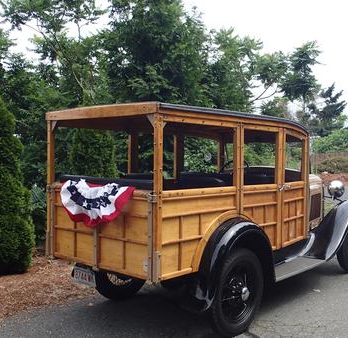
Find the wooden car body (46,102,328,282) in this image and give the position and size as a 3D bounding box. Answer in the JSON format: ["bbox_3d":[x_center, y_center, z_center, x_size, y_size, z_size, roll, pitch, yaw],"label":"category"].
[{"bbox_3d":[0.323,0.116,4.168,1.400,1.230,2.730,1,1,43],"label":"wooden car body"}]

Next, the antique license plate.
[{"bbox_3d":[-0.746,0.901,3.471,0.305,0.152,0.020,1,1,43],"label":"antique license plate"}]

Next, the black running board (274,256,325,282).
[{"bbox_3d":[1.137,0.972,4.031,0.260,0.060,1.050,1,1,43],"label":"black running board"}]

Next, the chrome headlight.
[{"bbox_3d":[2.225,0.278,5.700,0.230,0.230,0.190,1,1,43],"label":"chrome headlight"}]

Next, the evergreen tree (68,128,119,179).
[{"bbox_3d":[-1.322,0.152,6.750,0.950,2.300,0.950,0,1,-11],"label":"evergreen tree"}]

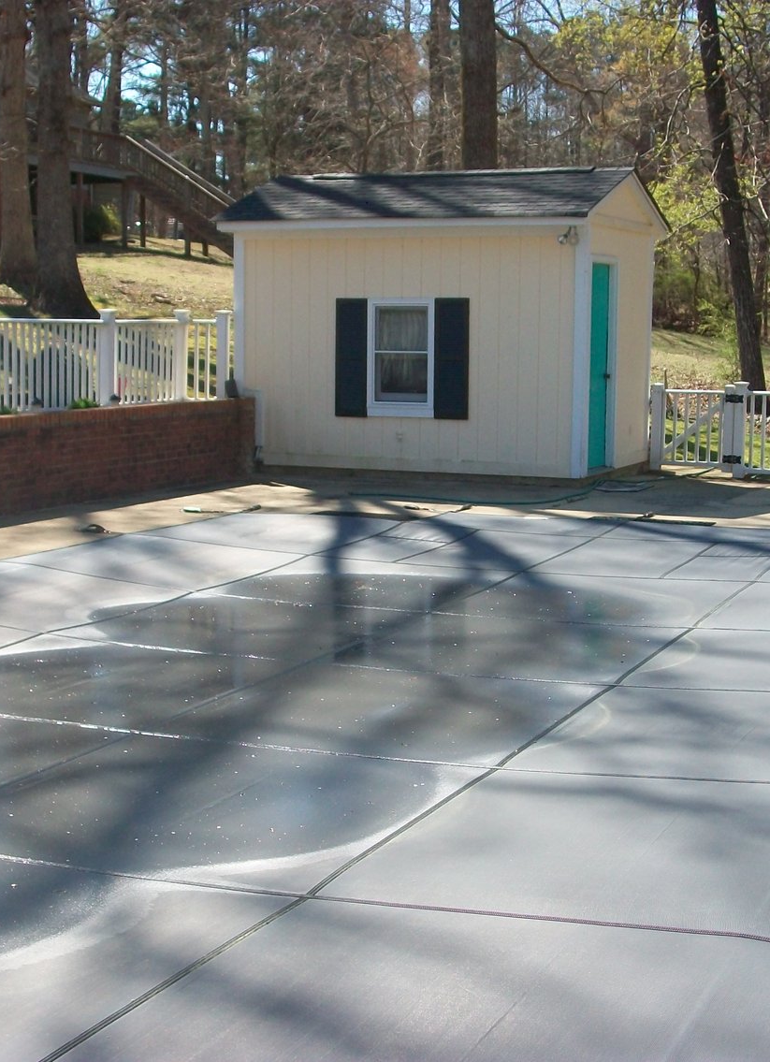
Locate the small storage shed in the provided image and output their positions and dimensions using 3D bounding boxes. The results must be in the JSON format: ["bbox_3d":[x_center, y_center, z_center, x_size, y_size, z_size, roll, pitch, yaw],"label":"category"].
[{"bbox_3d":[0.652,-2.214,18.142,3.958,3.100,2.980,3,8,23],"label":"small storage shed"}]

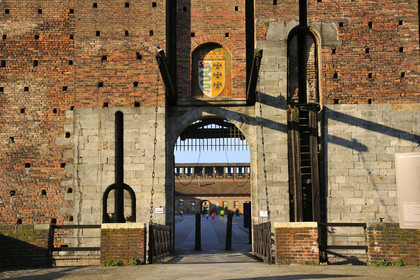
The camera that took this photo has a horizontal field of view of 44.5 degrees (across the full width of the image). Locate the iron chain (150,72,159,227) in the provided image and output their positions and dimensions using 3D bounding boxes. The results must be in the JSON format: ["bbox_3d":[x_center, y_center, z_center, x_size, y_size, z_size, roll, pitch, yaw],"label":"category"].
[{"bbox_3d":[-1.570,0.004,14.700,0.090,5.045,0.090,-1,-28,0],"label":"iron chain"}]

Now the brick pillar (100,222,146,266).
[{"bbox_3d":[-2.386,2.876,14.270,1.182,1.148,0.460,-1,-5,0],"label":"brick pillar"}]

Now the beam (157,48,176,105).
[{"bbox_3d":[-1.499,-2.097,17.750,0.260,0.280,3.961,0,-17,1],"label":"beam"}]

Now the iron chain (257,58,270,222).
[{"bbox_3d":[1.519,-0.162,14.700,0.090,5.245,0.090,-1,-27,0],"label":"iron chain"}]

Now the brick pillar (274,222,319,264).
[{"bbox_3d":[2.271,2.727,13.598,1.103,1.092,0.500,0,-7,0],"label":"brick pillar"}]

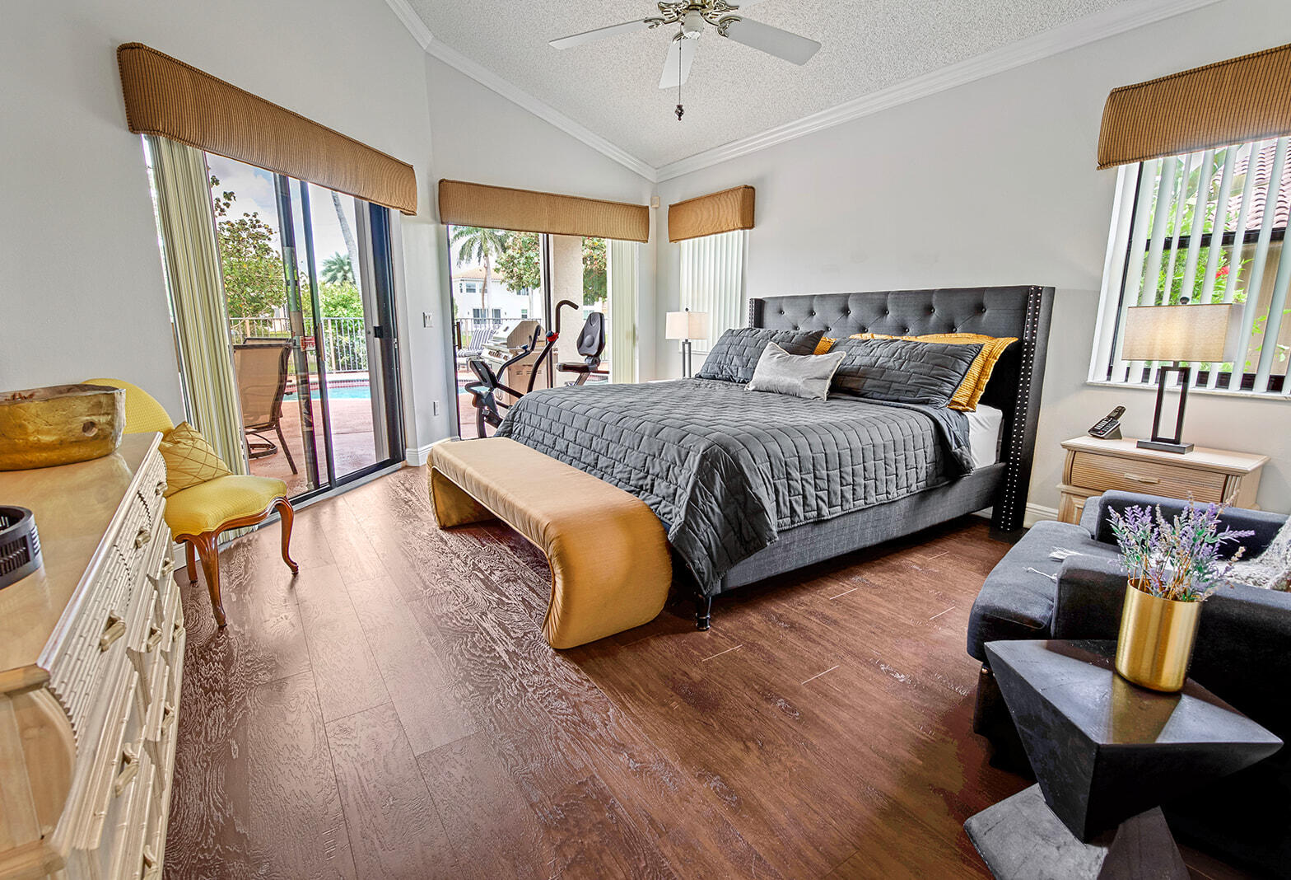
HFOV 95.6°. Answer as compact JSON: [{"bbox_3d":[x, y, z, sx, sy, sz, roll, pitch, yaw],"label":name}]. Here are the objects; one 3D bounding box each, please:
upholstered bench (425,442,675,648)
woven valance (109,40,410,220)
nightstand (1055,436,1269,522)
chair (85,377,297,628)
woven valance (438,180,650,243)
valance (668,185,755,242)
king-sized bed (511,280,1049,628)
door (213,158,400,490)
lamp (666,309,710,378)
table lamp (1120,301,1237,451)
[{"bbox_3d":[-0.591,0.389,2.867,0.464,0.482,1.774,-7,13,-35],"label":"upholstered bench"},{"bbox_3d":[-2.030,-1.722,3.530,0.135,0.342,1.978,3,11,12],"label":"woven valance"},{"bbox_3d":[2.453,0.352,2.857,0.458,0.617,0.687,-7,13,-35],"label":"nightstand"},{"bbox_3d":[-1.923,0.221,2.464,0.623,0.940,0.588,1,11,2],"label":"chair"},{"bbox_3d":[-0.864,-2.088,5.474,2.008,0.342,0.135,-6,13,-31],"label":"woven valance"},{"bbox_3d":[0.587,-2.066,5.433,0.135,0.342,1.038,-7,13,-35],"label":"valance"},{"bbox_3d":[0.649,-0.170,3.421,2.326,1.392,2.075,-7,13,-35],"label":"king-sized bed"},{"bbox_3d":[-2.209,-0.621,3.921,0.082,2.033,1.739,3,11,12],"label":"door"},{"bbox_3d":[0.395,-0.893,5.680,0.235,0.711,0.335,-7,13,-35],"label":"lamp"},{"bbox_3d":[2.494,-0.305,2.772,0.235,0.705,0.341,-7,13,-35],"label":"table lamp"}]

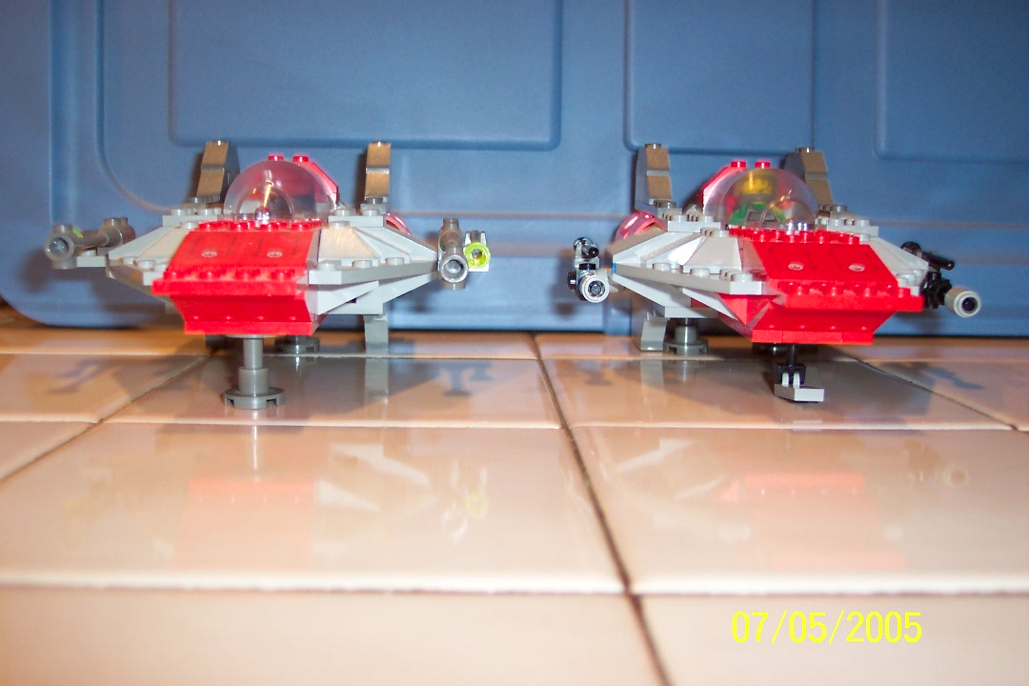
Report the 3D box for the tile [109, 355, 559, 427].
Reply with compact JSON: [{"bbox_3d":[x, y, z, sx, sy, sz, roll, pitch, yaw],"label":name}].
[{"bbox_3d":[-0.045,0.016,0.317,0.108,0.008,0.108,1,8,-2],"label":"tile"}]

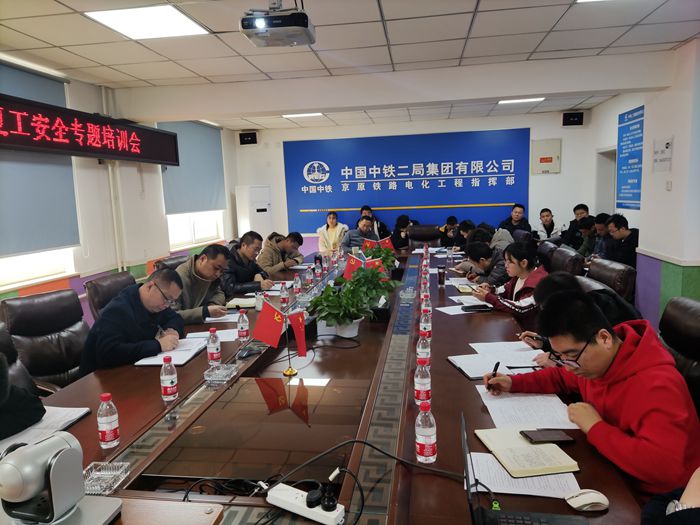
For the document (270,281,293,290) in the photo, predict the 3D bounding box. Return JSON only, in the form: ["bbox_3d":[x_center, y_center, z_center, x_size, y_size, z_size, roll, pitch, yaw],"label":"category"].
[{"bbox_3d":[-0.695,0.229,4.958,0.280,0.015,0.400,-1,8,8],"label":"document"}]

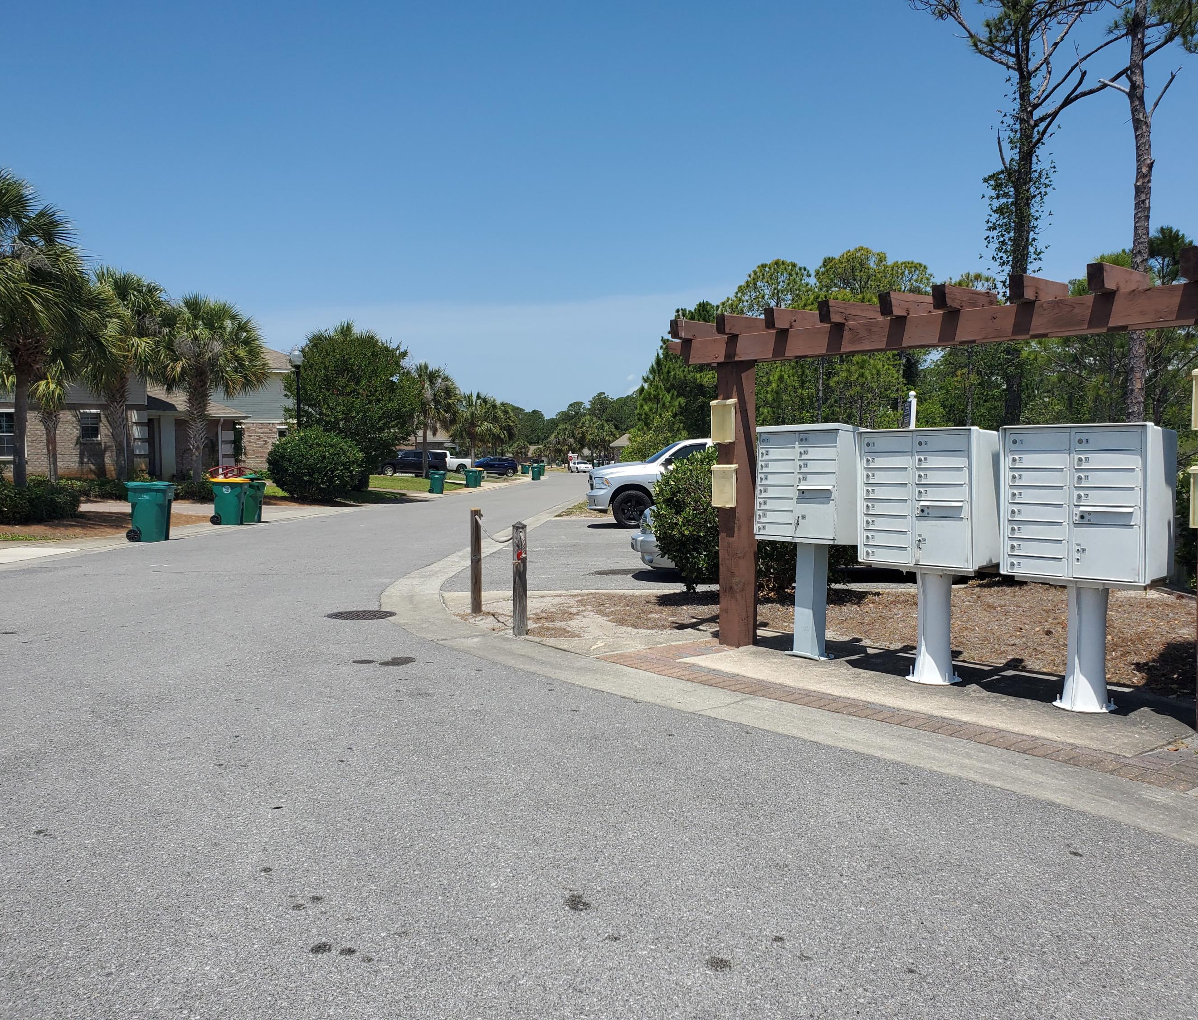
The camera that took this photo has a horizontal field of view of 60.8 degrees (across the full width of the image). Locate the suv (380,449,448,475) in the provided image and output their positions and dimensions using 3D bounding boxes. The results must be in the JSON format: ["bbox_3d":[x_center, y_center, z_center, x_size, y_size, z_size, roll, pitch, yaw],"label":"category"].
[{"bbox_3d":[-13.500,-3.370,73.800,5.200,1.890,2.050,0,3,2],"label":"suv"}]

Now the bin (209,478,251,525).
[{"bbox_3d":[-8.951,-0.232,24.765,0.880,1.130,0.720,-1,3,-8],"label":"bin"}]

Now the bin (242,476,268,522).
[{"bbox_3d":[-8.771,-0.272,25.514,0.880,1.130,0.720,-1,3,-8],"label":"bin"}]

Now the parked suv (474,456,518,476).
[{"bbox_3d":[-9.200,-3.790,90.000,4.500,1.690,1.850,0,3,2],"label":"parked suv"}]

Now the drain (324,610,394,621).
[{"bbox_3d":[-2.290,1.015,9.800,0.680,0.040,0.680,0,3,0],"label":"drain"}]

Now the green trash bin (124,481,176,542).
[{"bbox_3d":[-8.410,0.040,19.100,0.820,1.120,0.690,0,3,-12],"label":"green trash bin"}]

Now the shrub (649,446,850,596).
[{"bbox_3d":[1.633,0.094,11.020,2.050,1.560,1.600,-1,3,0],"label":"shrub"}]

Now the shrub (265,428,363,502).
[{"bbox_3d":[-10.200,-1.660,36.600,3.500,2.600,3.300,0,3,0],"label":"shrub"}]

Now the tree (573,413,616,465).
[{"bbox_3d":[-0.500,-7.900,120.000,4.800,6.900,4.800,0,3,0],"label":"tree"}]

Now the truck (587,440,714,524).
[{"bbox_3d":[2.557,-0.667,23.531,5.820,1.930,2.030,-1,3,-5],"label":"truck"}]

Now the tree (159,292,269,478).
[{"bbox_3d":[-12.300,-3.640,32.500,3.600,6.400,3.600,0,3,0],"label":"tree"}]

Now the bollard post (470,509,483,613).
[{"bbox_3d":[-1.167,0.476,9.687,0.110,1.020,0.110,-1,3,0],"label":"bollard post"}]

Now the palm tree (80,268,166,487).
[{"bbox_3d":[-14.118,-3.896,30.331,2.950,6.700,2.950,-1,3,0],"label":"palm tree"}]

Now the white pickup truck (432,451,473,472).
[{"bbox_3d":[-13.200,-3.940,84.500,5.800,1.920,2.000,0,3,2],"label":"white pickup truck"}]

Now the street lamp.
[{"bbox_3d":[-10.544,-3.073,35.883,0.430,5.200,0.430,-1,3,0],"label":"street lamp"}]

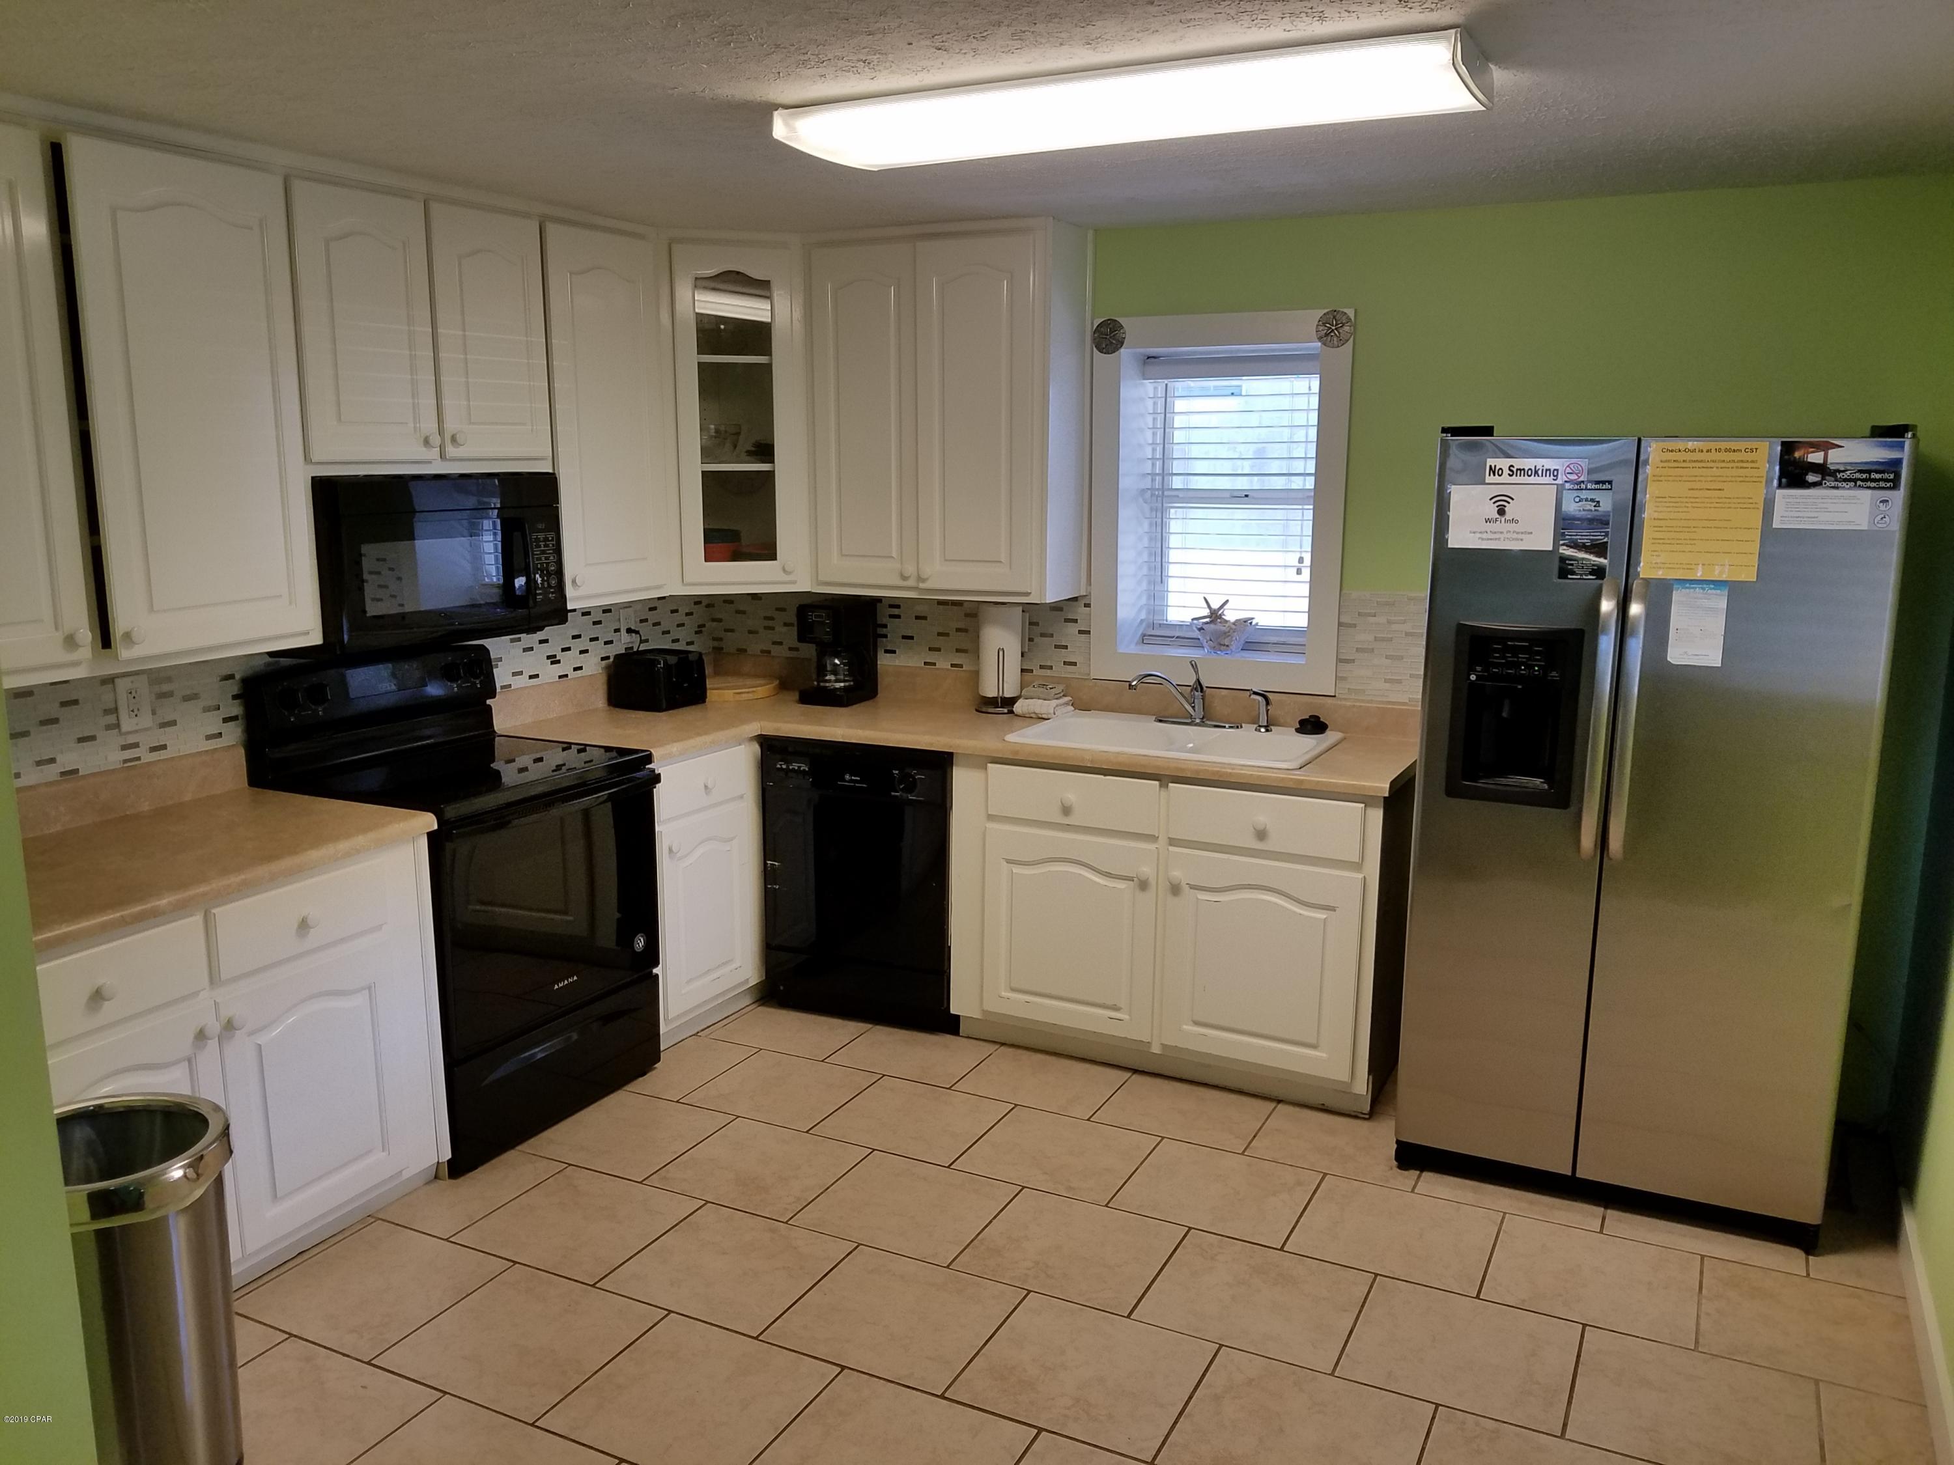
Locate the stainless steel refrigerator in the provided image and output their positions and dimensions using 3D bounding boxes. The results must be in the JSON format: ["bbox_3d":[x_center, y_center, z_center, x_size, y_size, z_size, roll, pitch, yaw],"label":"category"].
[{"bbox_3d":[1.626,0.179,3.614,0.908,1.775,0.850,5,12,26],"label":"stainless steel refrigerator"}]

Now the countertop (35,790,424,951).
[{"bbox_3d":[-1.756,0.271,3.036,0.645,0.040,1.090,5,12,26],"label":"countertop"}]

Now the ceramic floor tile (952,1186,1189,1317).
[{"bbox_3d":[0.212,1.150,3.261,0.406,0.010,0.402,5,12,26],"label":"ceramic floor tile"}]

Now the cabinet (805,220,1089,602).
[{"bbox_3d":[-0.090,-0.996,4.645,0.840,1.110,0.335,5,12,26],"label":"cabinet"}]

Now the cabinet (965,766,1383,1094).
[{"bbox_3d":[0.590,0.472,4.205,1.200,0.835,0.575,5,12,26],"label":"cabinet"}]

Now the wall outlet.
[{"bbox_3d":[-1.938,-0.062,3.362,0.010,0.126,0.080,5,12,26],"label":"wall outlet"}]

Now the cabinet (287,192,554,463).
[{"bbox_3d":[-1.438,-0.963,3.567,0.310,0.630,0.760,5,12,26],"label":"cabinet"}]

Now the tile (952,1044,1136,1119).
[{"bbox_3d":[0.195,0.967,4.075,0.404,0.010,0.377,5,12,26],"label":"tile"}]

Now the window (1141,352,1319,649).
[{"bbox_3d":[0.769,-0.688,4.430,0.580,0.890,0.090,5,12,26],"label":"window"}]

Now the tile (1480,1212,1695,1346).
[{"bbox_3d":[1.299,1.153,3.097,0.405,0.012,0.395,5,12,26],"label":"tile"}]

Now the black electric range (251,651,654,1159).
[{"bbox_3d":[-1.301,0.404,3.833,0.645,1.180,0.770,5,12,26],"label":"black electric range"}]

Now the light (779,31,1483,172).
[{"bbox_3d":[0.232,-1.092,2.594,1.230,0.077,0.260,5,12,26],"label":"light"}]

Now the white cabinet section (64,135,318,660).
[{"bbox_3d":[-1.685,-0.659,2.997,0.320,0.963,0.457,5,12,25],"label":"white cabinet section"}]

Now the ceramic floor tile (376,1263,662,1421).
[{"bbox_3d":[-0.892,1.194,2.892,0.405,0.010,0.391,6,12,26],"label":"ceramic floor tile"}]

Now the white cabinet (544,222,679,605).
[{"bbox_3d":[-1.154,-0.884,4.155,0.310,1.010,0.460,5,12,26],"label":"white cabinet"}]

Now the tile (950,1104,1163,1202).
[{"bbox_3d":[0.203,1.048,3.640,0.405,0.012,0.395,5,12,26],"label":"tile"}]

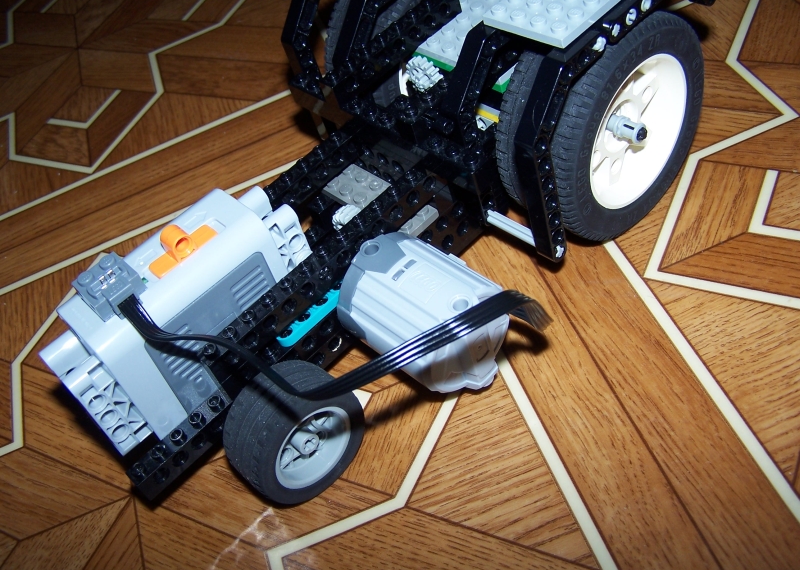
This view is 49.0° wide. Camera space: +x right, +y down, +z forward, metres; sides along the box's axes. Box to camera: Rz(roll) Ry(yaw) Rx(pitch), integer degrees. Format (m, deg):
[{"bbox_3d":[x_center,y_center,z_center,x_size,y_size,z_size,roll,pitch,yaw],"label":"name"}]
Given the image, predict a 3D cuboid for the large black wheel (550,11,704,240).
[{"bbox_3d":[0.073,-0.059,0.314,0.034,0.082,0.082,31,67,36],"label":"large black wheel"}]

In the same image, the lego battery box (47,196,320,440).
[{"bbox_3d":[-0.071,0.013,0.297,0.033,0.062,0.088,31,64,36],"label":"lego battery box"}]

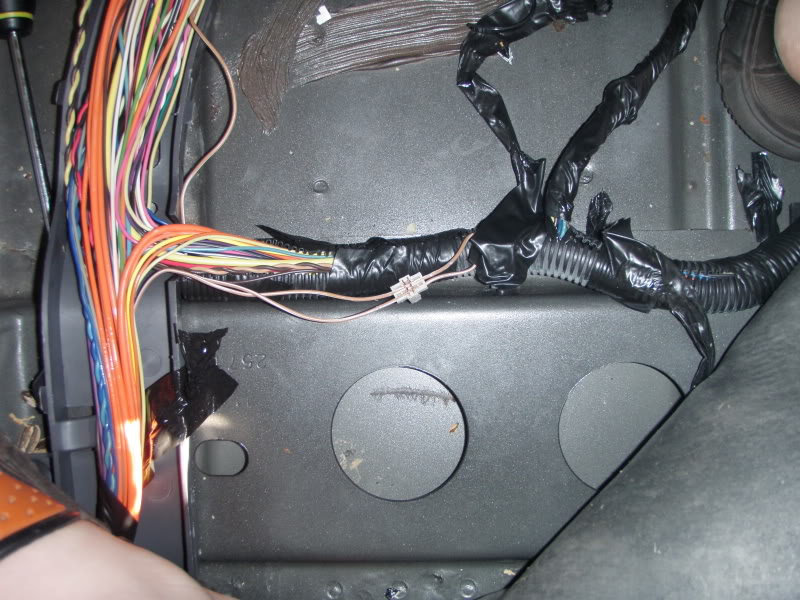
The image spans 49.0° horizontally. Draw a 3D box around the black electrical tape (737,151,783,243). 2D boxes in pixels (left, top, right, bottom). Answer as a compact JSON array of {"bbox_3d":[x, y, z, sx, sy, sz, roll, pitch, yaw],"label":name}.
[{"bbox_3d":[0.164,-0.047,0.400,0.020,0.015,0.042,0,84,0],"label":"black electrical tape"}]

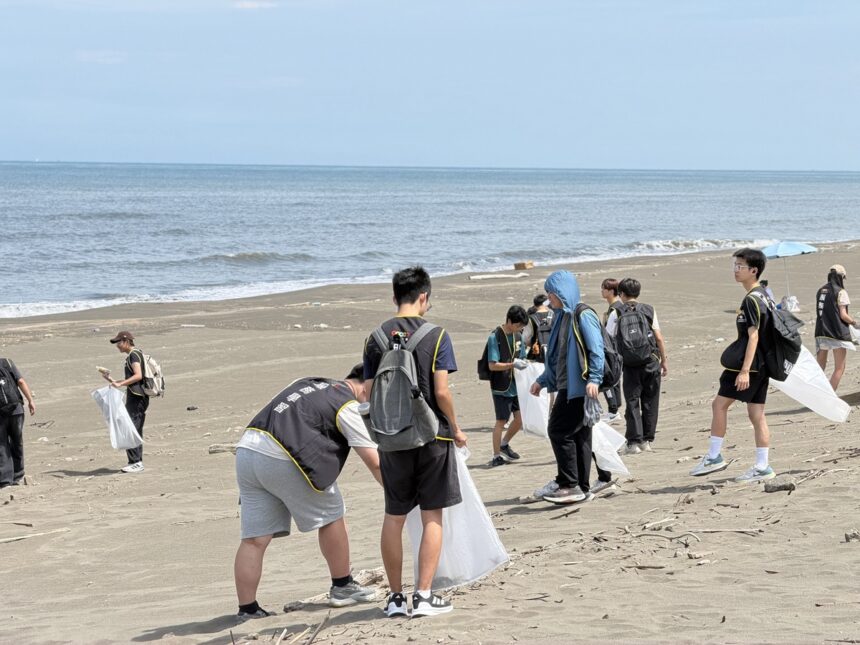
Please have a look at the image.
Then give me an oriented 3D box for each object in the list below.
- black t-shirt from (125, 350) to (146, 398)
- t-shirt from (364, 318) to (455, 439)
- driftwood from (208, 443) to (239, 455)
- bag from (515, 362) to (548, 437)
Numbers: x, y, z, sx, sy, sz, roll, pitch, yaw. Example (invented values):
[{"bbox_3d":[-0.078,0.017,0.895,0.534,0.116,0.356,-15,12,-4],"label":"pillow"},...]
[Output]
[{"bbox_3d":[-3.497,0.618,29.500,0.270,0.580,0.440,0,4,-12],"label":"black t-shirt"},{"bbox_3d":[-0.104,0.279,12.600,0.450,0.600,0.280,2,4,21],"label":"t-shirt"},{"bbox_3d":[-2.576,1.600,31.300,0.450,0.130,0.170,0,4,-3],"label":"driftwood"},{"bbox_3d":[1.050,0.791,25.200,0.420,0.750,0.360,1,4,0],"label":"bag"}]

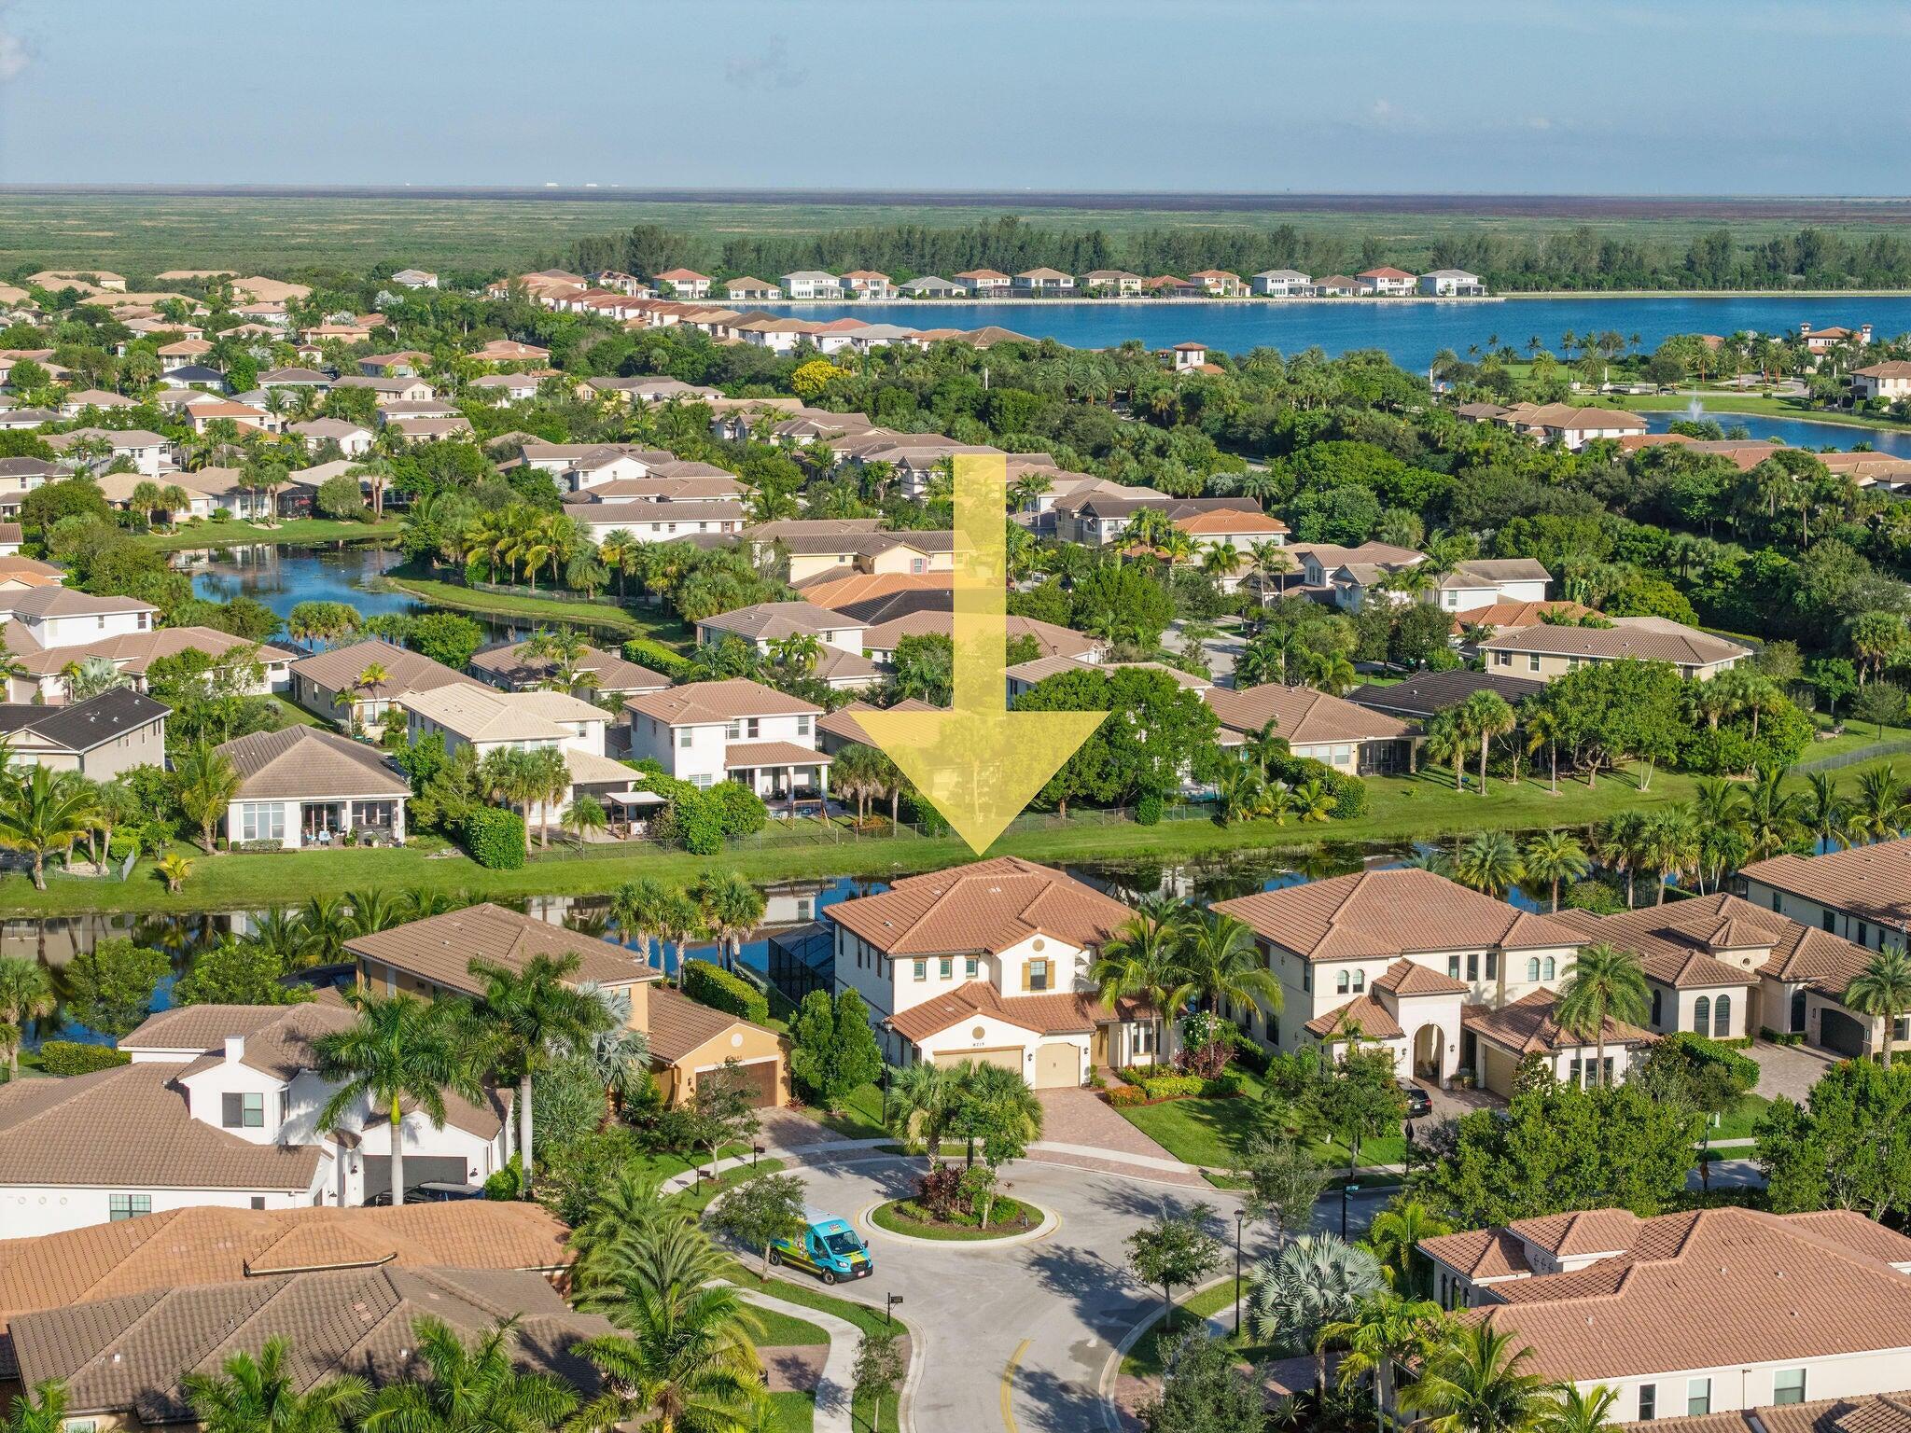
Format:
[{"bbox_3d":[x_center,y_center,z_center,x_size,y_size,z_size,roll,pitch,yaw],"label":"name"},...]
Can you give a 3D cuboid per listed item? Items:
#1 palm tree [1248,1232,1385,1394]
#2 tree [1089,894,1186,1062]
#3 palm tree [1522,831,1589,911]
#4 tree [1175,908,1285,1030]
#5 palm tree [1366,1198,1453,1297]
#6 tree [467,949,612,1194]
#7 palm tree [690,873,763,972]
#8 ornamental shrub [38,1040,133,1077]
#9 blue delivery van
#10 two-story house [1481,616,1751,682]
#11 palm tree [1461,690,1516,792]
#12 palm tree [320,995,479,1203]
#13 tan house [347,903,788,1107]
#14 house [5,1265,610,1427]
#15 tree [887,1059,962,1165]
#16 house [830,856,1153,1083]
[{"bbox_3d":[14.816,24.109,156.153,5.400,6.600,5.400,0,8,0],"label":"palm tree"},{"bbox_3d":[9.859,14.243,200.512,5.362,9.206,5.362,1,8,3],"label":"tree"},{"bbox_3d":[37.947,10.253,243.424,4.239,5.831,4.239,2,8,9],"label":"palm tree"},{"bbox_3d":[13.985,14.576,200.107,5.970,8.698,5.970,1,8,4],"label":"tree"},{"bbox_3d":[19.520,23.290,166.240,3.790,5.290,3.790,0,8,0],"label":"palm tree"},{"bbox_3d":[-19.202,16.485,176.408,6.434,11.291,6.434,-1,8,-6],"label":"tree"},{"bbox_3d":[-13.913,12.889,236.075,4.400,7.100,4.400,0,8,0],"label":"palm tree"},{"bbox_3d":[-46.913,18.668,210.535,5.400,1.600,1.600,4,9,23],"label":"ornamental shrub"},{"bbox_3d":[-6.190,23.720,173.900,2.100,2.600,5.900,-7,11,-42],"label":"blue delivery van"},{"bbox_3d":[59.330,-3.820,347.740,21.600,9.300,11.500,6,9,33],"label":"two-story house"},{"bbox_3d":[42.562,2.077,310.429,4.300,8.300,4.300,0,8,0],"label":"palm tree"},{"bbox_3d":[-25.260,18.310,175.280,7.520,12.000,7.520,0,8,0],"label":"palm tree"},{"bbox_3d":[-20.689,15.507,208.444,16.300,8.600,21.800,-5,10,-36],"label":"tan house"},{"bbox_3d":[-24.229,24.752,149.903,23.500,6.300,15.800,-2,8,-18],"label":"house"},{"bbox_3d":[-1.206,19.056,176.255,3.687,6.806,3.687,0,8,0],"label":"tree"},{"bbox_3d":[2.166,13.347,211.730,16.507,9.127,24.081,-2,8,-17],"label":"house"}]

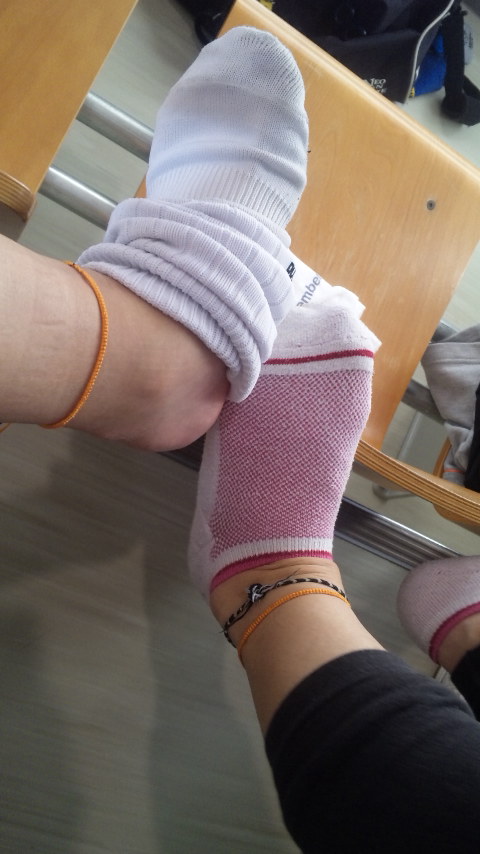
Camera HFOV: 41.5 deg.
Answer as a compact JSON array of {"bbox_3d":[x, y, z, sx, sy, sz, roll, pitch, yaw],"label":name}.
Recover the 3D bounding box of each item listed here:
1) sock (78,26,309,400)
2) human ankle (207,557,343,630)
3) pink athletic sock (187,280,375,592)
[{"bbox_3d":[-0.023,-0.119,0.370,0.095,0.095,0.195,34,69,-57],"label":"sock"},{"bbox_3d":[0.023,0.103,0.385,0.066,0.075,0.045,-14,58,-25],"label":"human ankle"},{"bbox_3d":[0.025,0.011,0.395,0.090,0.080,0.217,20,73,-16],"label":"pink athletic sock"}]

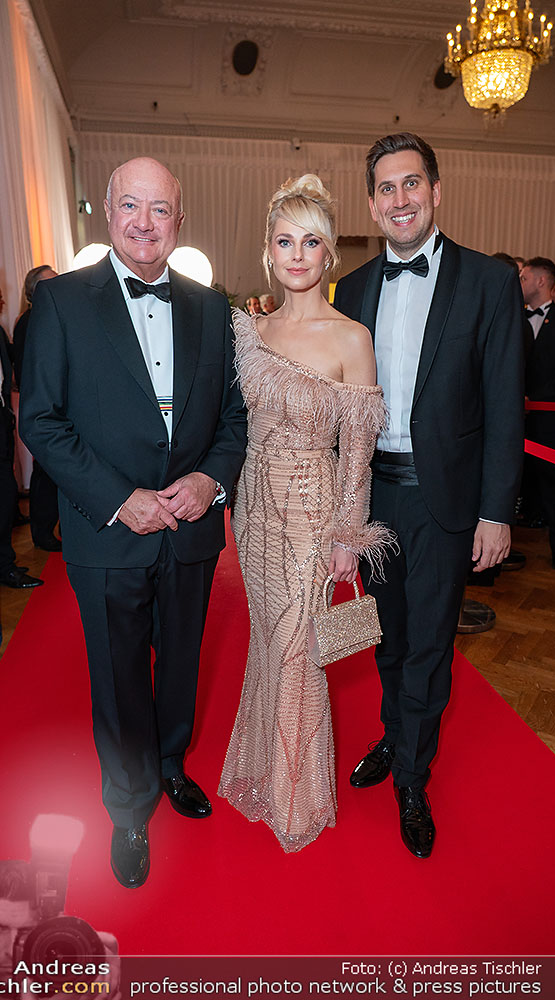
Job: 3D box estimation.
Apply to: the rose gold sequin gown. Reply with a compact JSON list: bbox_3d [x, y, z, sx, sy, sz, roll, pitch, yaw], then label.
[{"bbox_3d":[0.065,0.217,1.865,0.500,1.435,0.420,3,14,12],"label":"rose gold sequin gown"}]

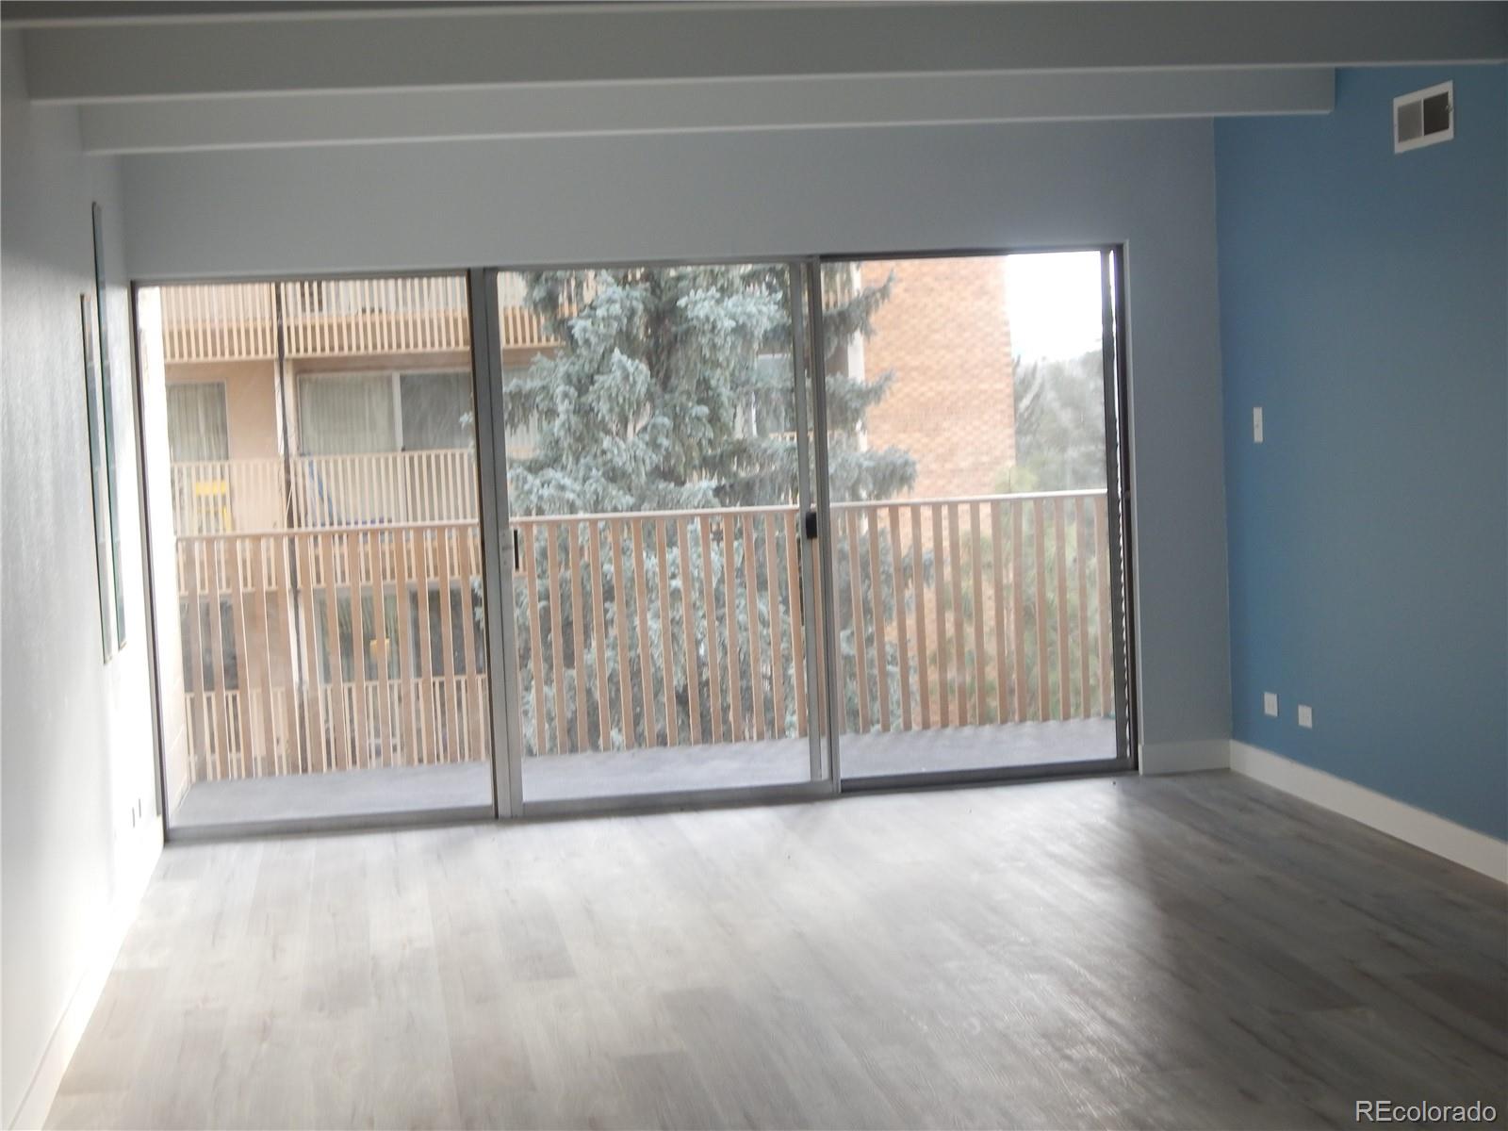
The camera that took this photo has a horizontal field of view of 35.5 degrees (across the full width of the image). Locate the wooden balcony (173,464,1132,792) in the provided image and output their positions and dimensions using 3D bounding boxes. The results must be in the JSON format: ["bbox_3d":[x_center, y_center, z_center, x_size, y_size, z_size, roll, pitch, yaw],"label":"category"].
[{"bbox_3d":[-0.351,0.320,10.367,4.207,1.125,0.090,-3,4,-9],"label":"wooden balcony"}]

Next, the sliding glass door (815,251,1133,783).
[{"bbox_3d":[0.830,-0.185,8.910,1.224,1.989,0.060,-3,4,-9],"label":"sliding glass door"}]

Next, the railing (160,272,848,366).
[{"bbox_3d":[-2.991,-3.375,28.442,8.429,1.500,0.100,-3,4,-9],"label":"railing"}]

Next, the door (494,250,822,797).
[{"bbox_3d":[-0.358,-0.117,8.704,1.239,1.989,0.060,-3,4,-9],"label":"door"}]

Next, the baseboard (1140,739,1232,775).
[{"bbox_3d":[1.657,0.733,8.995,0.337,0.119,0.016,-3,4,-9],"label":"baseboard"}]

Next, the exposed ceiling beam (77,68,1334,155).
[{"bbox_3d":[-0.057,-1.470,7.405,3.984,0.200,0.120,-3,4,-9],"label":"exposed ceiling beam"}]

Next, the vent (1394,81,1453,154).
[{"bbox_3d":[2.013,-1.351,7.106,0.025,0.168,0.393,-3,4,-9],"label":"vent"}]

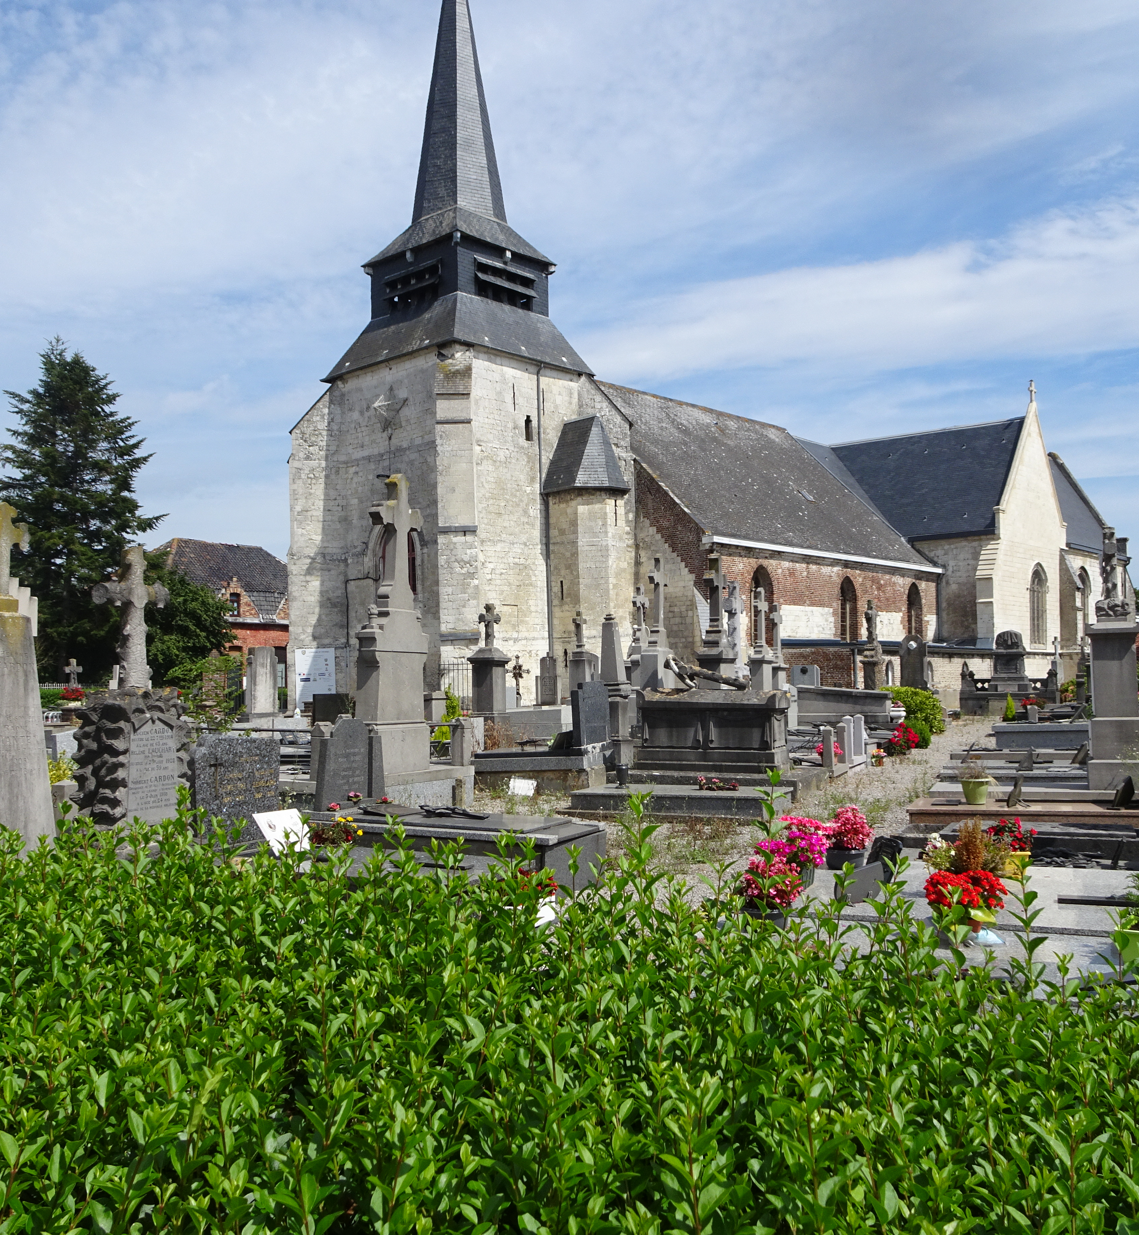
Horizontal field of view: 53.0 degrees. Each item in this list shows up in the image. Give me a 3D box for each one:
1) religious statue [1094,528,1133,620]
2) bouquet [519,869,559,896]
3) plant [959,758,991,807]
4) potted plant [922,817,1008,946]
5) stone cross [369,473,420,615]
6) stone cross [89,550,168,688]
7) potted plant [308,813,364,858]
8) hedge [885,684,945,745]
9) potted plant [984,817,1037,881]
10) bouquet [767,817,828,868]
[{"bbox_3d":[6.300,-0.494,13.200,0.400,1.100,0.500,-1,-3,21],"label":"religious statue"},{"bbox_3d":[-0.179,1.574,6.700,0.250,0.230,0.240,1,-3,0],"label":"bouquet"},{"bbox_3d":[3.519,1.422,9.900,0.290,0.400,0.290,0,-2,0],"label":"plant"},{"bbox_3d":[1.825,1.200,5.250,0.380,0.530,0.400,-1,-3,21],"label":"potted plant"},{"bbox_3d":[-1.826,-0.794,12.050,0.200,1.440,0.690,-1,-3,27],"label":"stone cross"},{"bbox_3d":[-3.266,0.010,8.500,0.200,1.090,0.570,-1,-3,27],"label":"stone cross"},{"bbox_3d":[-1.655,1.538,8.100,0.380,0.280,0.270,-1,-3,21],"label":"potted plant"},{"bbox_3d":[8.648,2.417,28.500,1.450,1.400,1.400,-1,-3,21],"label":"hedge"},{"bbox_3d":[2.265,1.187,5.870,0.270,0.330,0.250,0,-2,0],"label":"potted plant"},{"bbox_3d":[1.104,1.097,5.550,0.300,0.260,0.280,0,-2,0],"label":"bouquet"}]

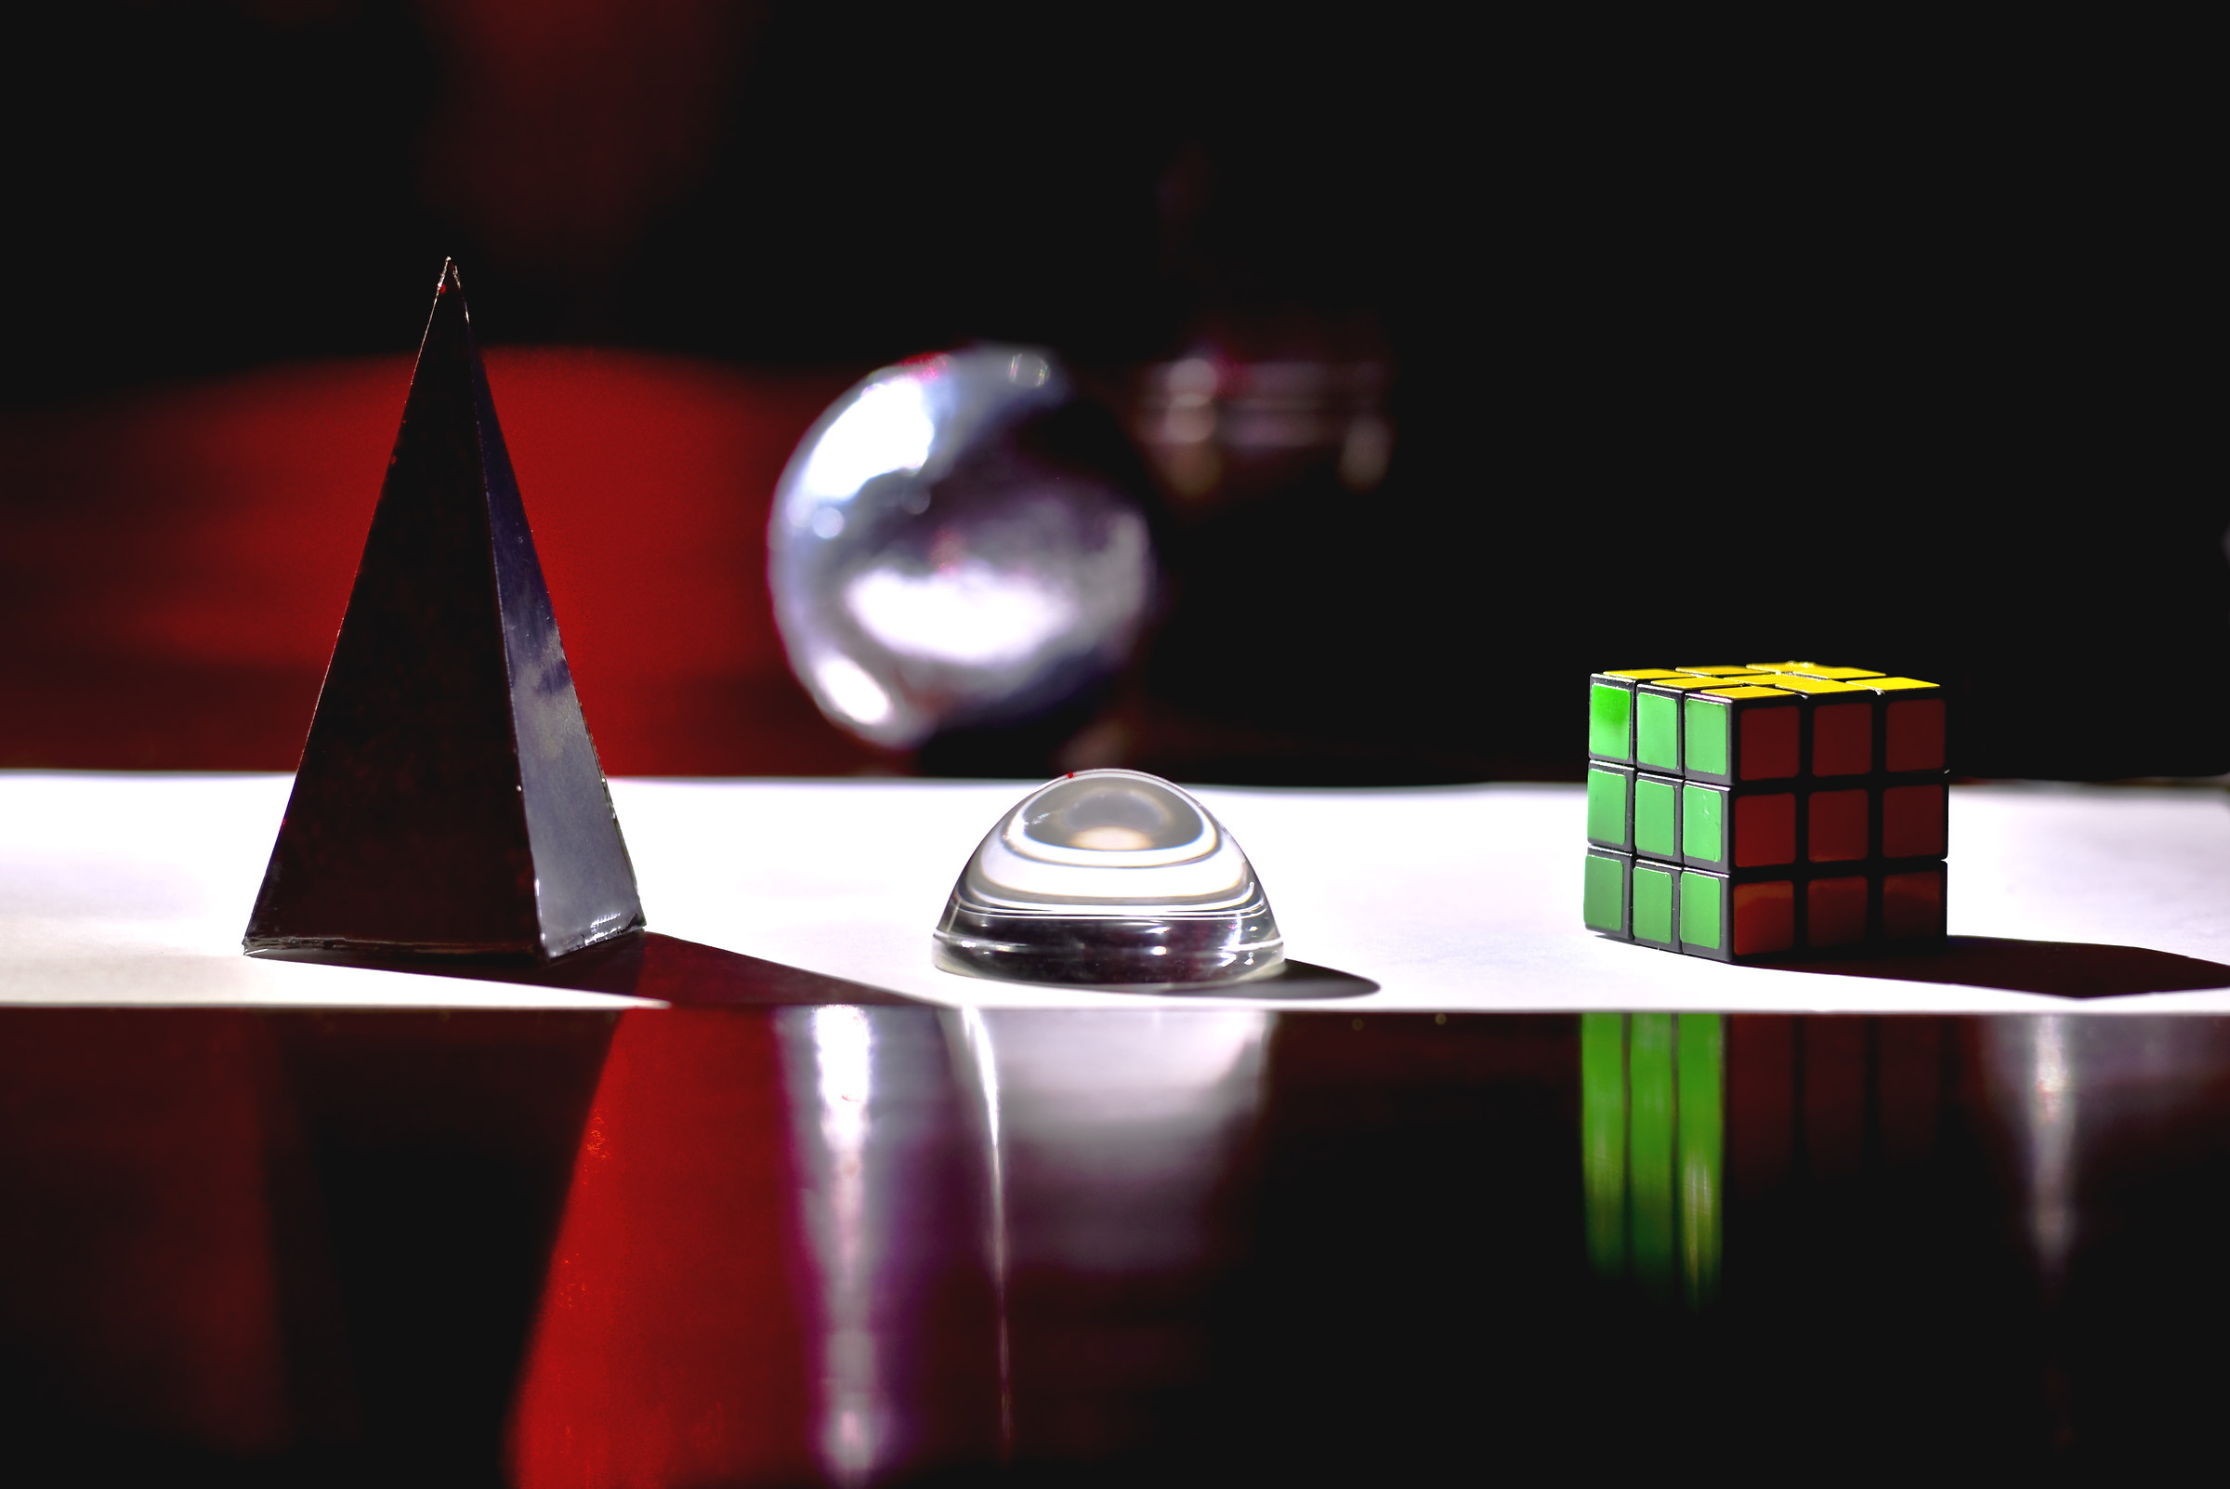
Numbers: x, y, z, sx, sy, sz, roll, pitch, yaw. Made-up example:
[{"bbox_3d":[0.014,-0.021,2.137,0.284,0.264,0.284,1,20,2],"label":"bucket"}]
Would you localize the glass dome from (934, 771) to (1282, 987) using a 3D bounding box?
[{"bbox_3d":[-0.001,0.026,1.802,0.076,0.042,0.076,0,7,0],"label":"glass dome"}]

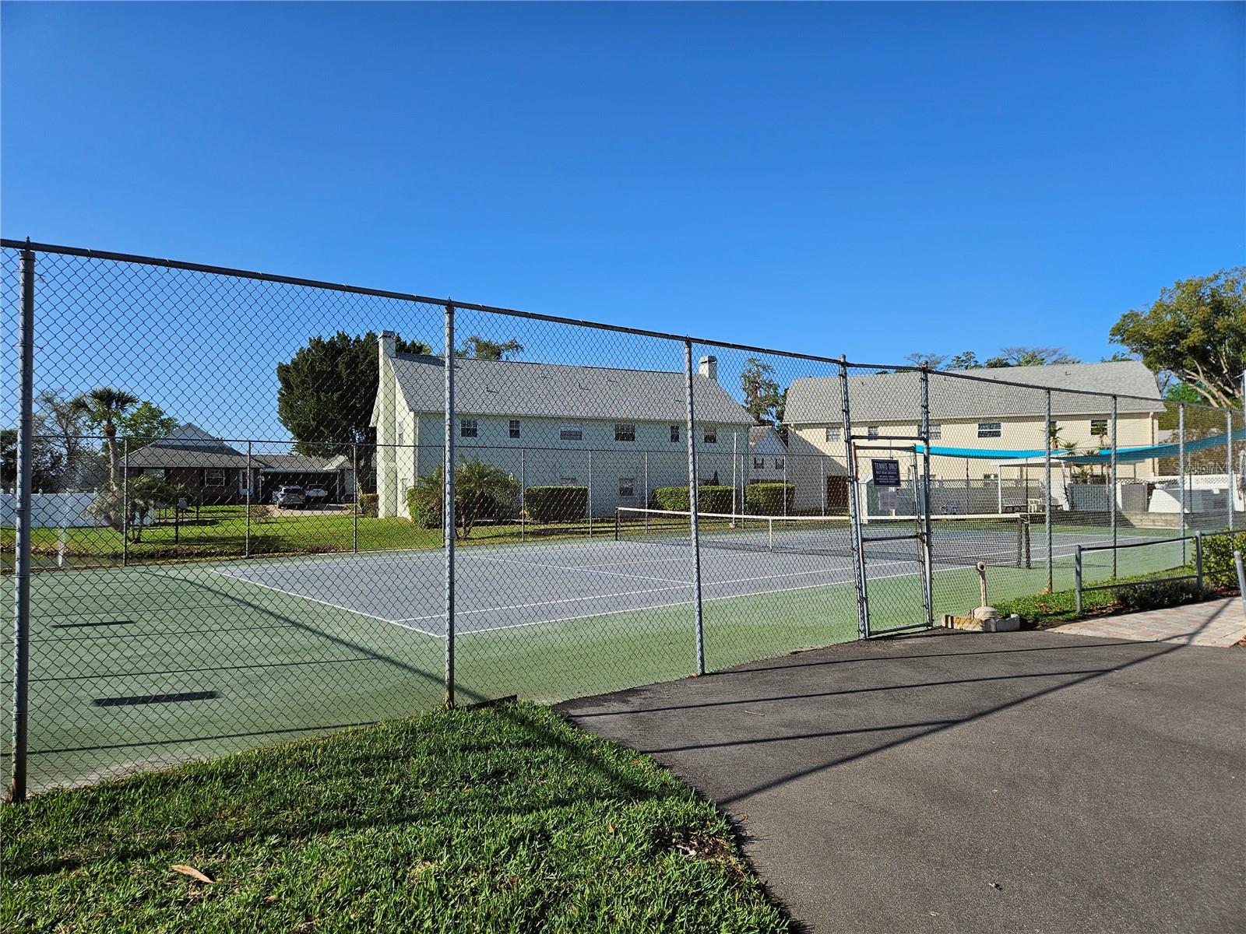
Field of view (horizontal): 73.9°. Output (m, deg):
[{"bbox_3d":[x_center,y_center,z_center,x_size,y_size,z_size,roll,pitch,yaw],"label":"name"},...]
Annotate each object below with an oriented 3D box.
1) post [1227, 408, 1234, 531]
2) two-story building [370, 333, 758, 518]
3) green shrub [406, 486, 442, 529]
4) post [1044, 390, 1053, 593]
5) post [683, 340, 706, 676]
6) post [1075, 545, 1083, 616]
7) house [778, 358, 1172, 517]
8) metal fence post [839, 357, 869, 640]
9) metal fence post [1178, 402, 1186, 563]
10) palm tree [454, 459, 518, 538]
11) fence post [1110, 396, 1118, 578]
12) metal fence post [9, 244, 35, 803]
[{"bbox_3d":[13.010,0.319,17.690,0.072,3.161,0.072,1,-2,-39],"label":"post"},{"bbox_3d":[-3.344,-2.127,49.896,21.900,9.820,9.200,0,-2,-30],"label":"two-story building"},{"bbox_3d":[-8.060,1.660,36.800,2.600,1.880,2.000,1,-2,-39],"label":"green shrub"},{"bbox_3d":[6.463,0.369,12.550,0.065,3.050,0.065,1,-2,-39],"label":"post"},{"bbox_3d":[0.651,0.367,7.530,0.065,3.050,0.065,1,-2,-39],"label":"post"},{"bbox_3d":[5.784,1.438,10.500,0.065,0.880,0.065,1,-2,-39],"label":"post"},{"bbox_3d":[22.246,-1.811,54.830,21.600,8.850,9.200,-1,-2,21],"label":"house"},{"bbox_3d":[2.526,0.341,9.085,0.080,3.102,0.080,-3,-2,-39],"label":"metal fence post"},{"bbox_3d":[10.614,0.323,15.700,0.065,3.050,0.065,1,-2,-39],"label":"metal fence post"},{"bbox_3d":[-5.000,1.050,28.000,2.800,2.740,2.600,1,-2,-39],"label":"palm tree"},{"bbox_3d":[8.362,0.335,14.090,0.070,3.081,0.070,2,-2,-39],"label":"fence post"},{"bbox_3d":[-3.288,0.302,4.540,0.075,3.030,0.075,1,-2,-39],"label":"metal fence post"}]

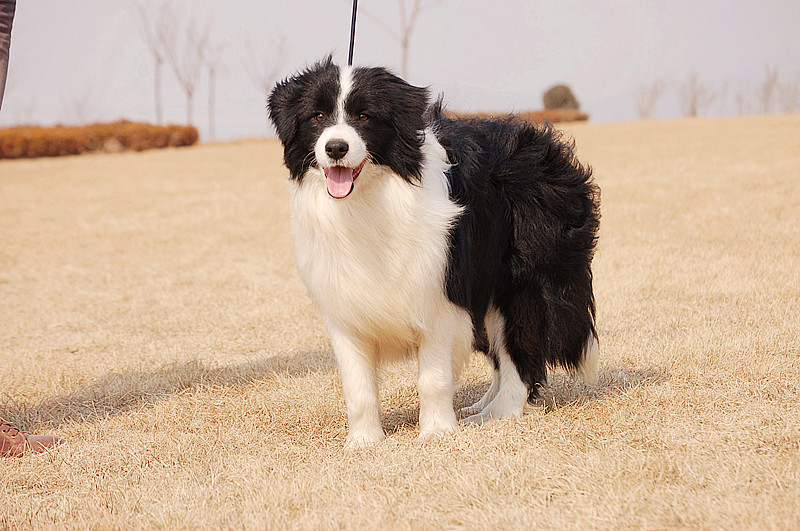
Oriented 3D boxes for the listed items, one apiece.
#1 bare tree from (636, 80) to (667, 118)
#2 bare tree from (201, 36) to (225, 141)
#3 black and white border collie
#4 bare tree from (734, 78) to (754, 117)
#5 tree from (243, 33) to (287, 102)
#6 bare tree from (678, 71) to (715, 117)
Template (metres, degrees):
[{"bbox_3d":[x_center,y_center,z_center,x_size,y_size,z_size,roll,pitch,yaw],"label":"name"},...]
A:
[{"bbox_3d":[12.444,-7.948,140.000,1.590,2.484,1.590,0,3,0],"label":"bare tree"},{"bbox_3d":[-7.319,-6.889,110.000,0.937,4.098,0.937,0,3,0],"label":"bare tree"},{"bbox_3d":[0.070,-0.034,4.720,0.330,0.610,0.800,1,3,26],"label":"black and white border collie"},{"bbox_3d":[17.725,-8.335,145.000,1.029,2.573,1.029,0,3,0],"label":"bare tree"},{"bbox_3d":[-5.529,-7.304,115.000,1.796,4.407,1.796,0,3,0],"label":"tree"},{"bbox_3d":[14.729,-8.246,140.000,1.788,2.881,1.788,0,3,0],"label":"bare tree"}]

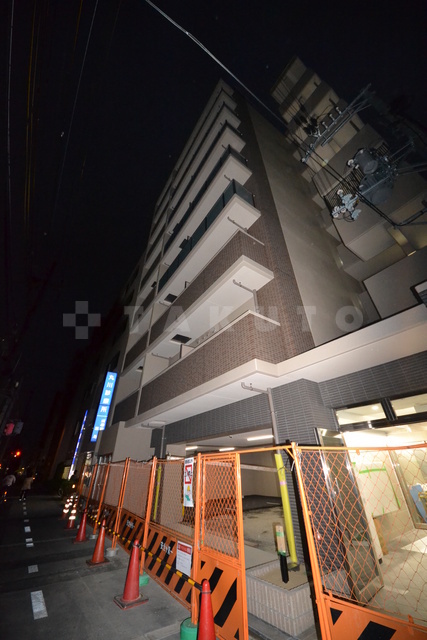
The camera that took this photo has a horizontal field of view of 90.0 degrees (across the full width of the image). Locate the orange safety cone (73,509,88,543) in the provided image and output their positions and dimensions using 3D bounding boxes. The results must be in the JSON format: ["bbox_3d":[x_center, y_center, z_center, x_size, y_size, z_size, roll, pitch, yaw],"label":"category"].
[{"bbox_3d":[-3.881,6.187,6.438,0.370,0.700,0.370,22,-40,-30],"label":"orange safety cone"}]

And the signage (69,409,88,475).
[{"bbox_3d":[-9.962,8.999,15.863,0.200,4.300,0.900,22,-40,-30],"label":"signage"}]

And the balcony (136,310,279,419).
[{"bbox_3d":[-0.580,2.018,6.625,1.200,1.360,6.400,22,-40,-29],"label":"balcony"}]

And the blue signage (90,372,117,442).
[{"bbox_3d":[-6.601,5.157,12.952,0.600,3.800,0.250,22,-40,-30],"label":"blue signage"}]

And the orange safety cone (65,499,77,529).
[{"bbox_3d":[-4.671,6.433,7.118,0.370,0.700,0.370,22,-40,-29],"label":"orange safety cone"}]

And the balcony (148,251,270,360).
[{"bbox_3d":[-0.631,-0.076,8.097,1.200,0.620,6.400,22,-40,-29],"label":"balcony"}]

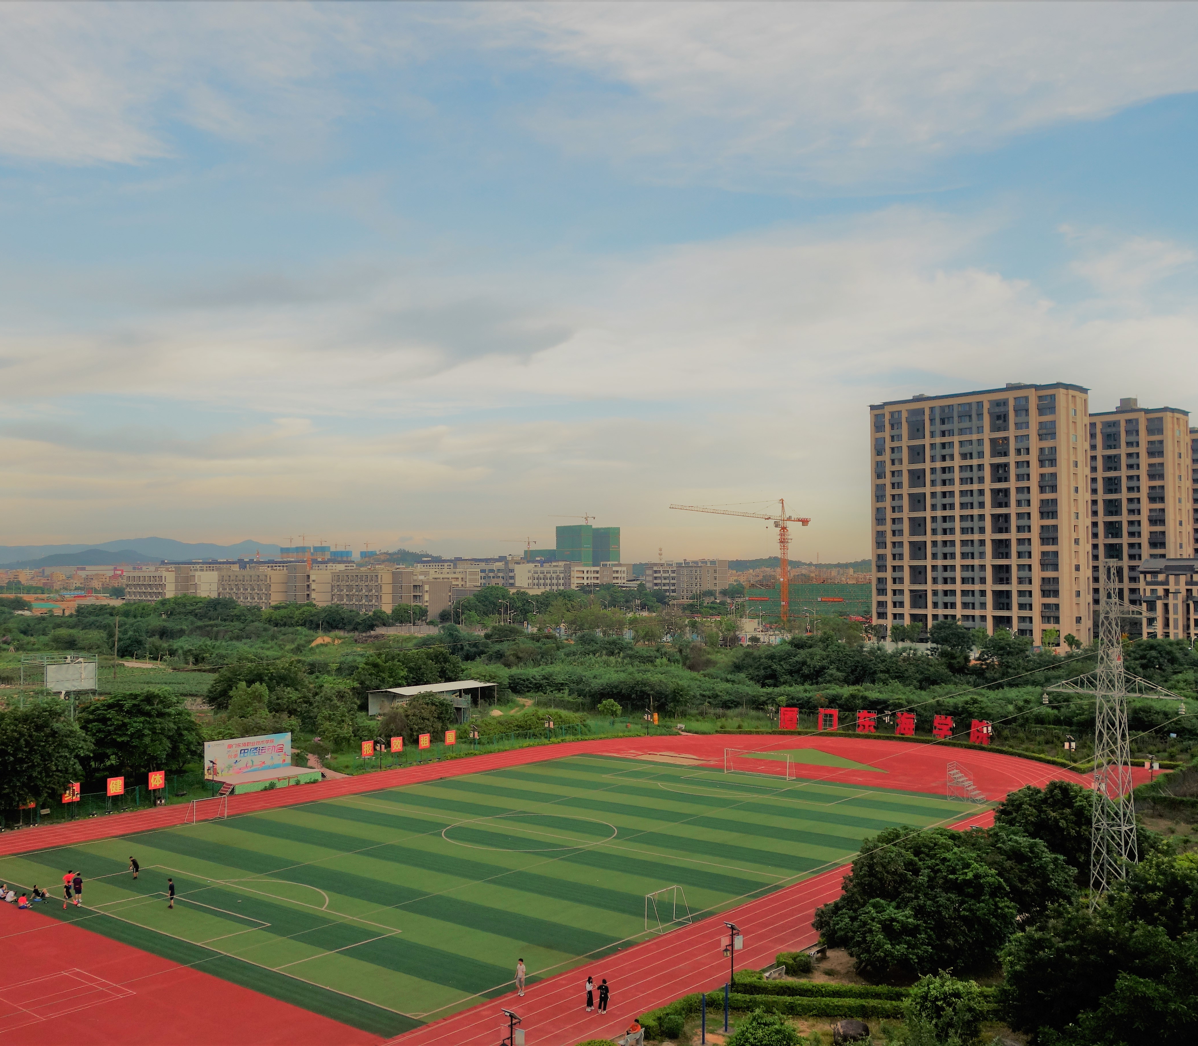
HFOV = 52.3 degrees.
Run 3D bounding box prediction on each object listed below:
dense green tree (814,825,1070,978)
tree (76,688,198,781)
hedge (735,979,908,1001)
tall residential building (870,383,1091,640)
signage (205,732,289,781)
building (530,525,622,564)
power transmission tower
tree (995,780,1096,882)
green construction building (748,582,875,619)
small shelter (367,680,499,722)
[{"bbox_3d":[18.310,19.690,65.664,12.900,7.200,11.000,-1,-3,16],"label":"dense green tree"},{"bbox_3d":[-42.416,20.706,113.228,11.500,10.000,10.500,1,-3,-22],"label":"tree"},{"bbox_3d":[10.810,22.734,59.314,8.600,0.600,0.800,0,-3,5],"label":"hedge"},{"bbox_3d":[93.145,0.166,303.366,16.000,61.500,50.600,2,-4,-42],"label":"tall residential building"},{"bbox_3d":[-35.331,23.517,123.544,0.300,3.550,10.200,-2,-3,40],"label":"signage"},{"bbox_3d":[-25.159,41.767,1331.803,45.000,79.000,98.000,2,-3,-37],"label":"building"},{"bbox_3d":[27.332,12.616,64.984,2.200,21.200,7.300,2,-3,-37],"label":"power transmission tower"},{"bbox_3d":[29.149,20.263,79.164,7.400,7.200,7.200,-1,-3,20],"label":"tree"},{"bbox_3d":[85.969,31.039,472.349,19.000,15.300,66.000,2,-3,-38],"label":"green construction building"},{"bbox_3d":[-25.208,27.006,189.096,9.200,4.200,20.500,-2,-3,38],"label":"small shelter"}]

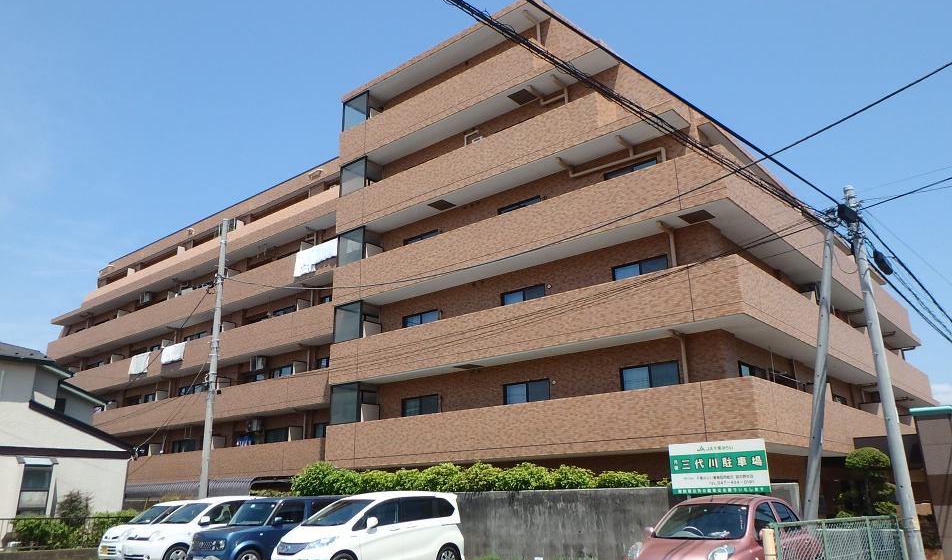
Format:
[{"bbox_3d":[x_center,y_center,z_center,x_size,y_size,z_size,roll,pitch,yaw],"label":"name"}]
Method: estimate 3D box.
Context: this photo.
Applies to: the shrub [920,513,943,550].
[{"bbox_3d":[10.537,5.849,16.631,0.700,0.800,0.700,-14,-21,38],"label":"shrub"}]

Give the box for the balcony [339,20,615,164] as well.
[{"bbox_3d":[-0.712,-6.150,25.344,11.200,1.600,1.200,-14,-21,38],"label":"balcony"}]

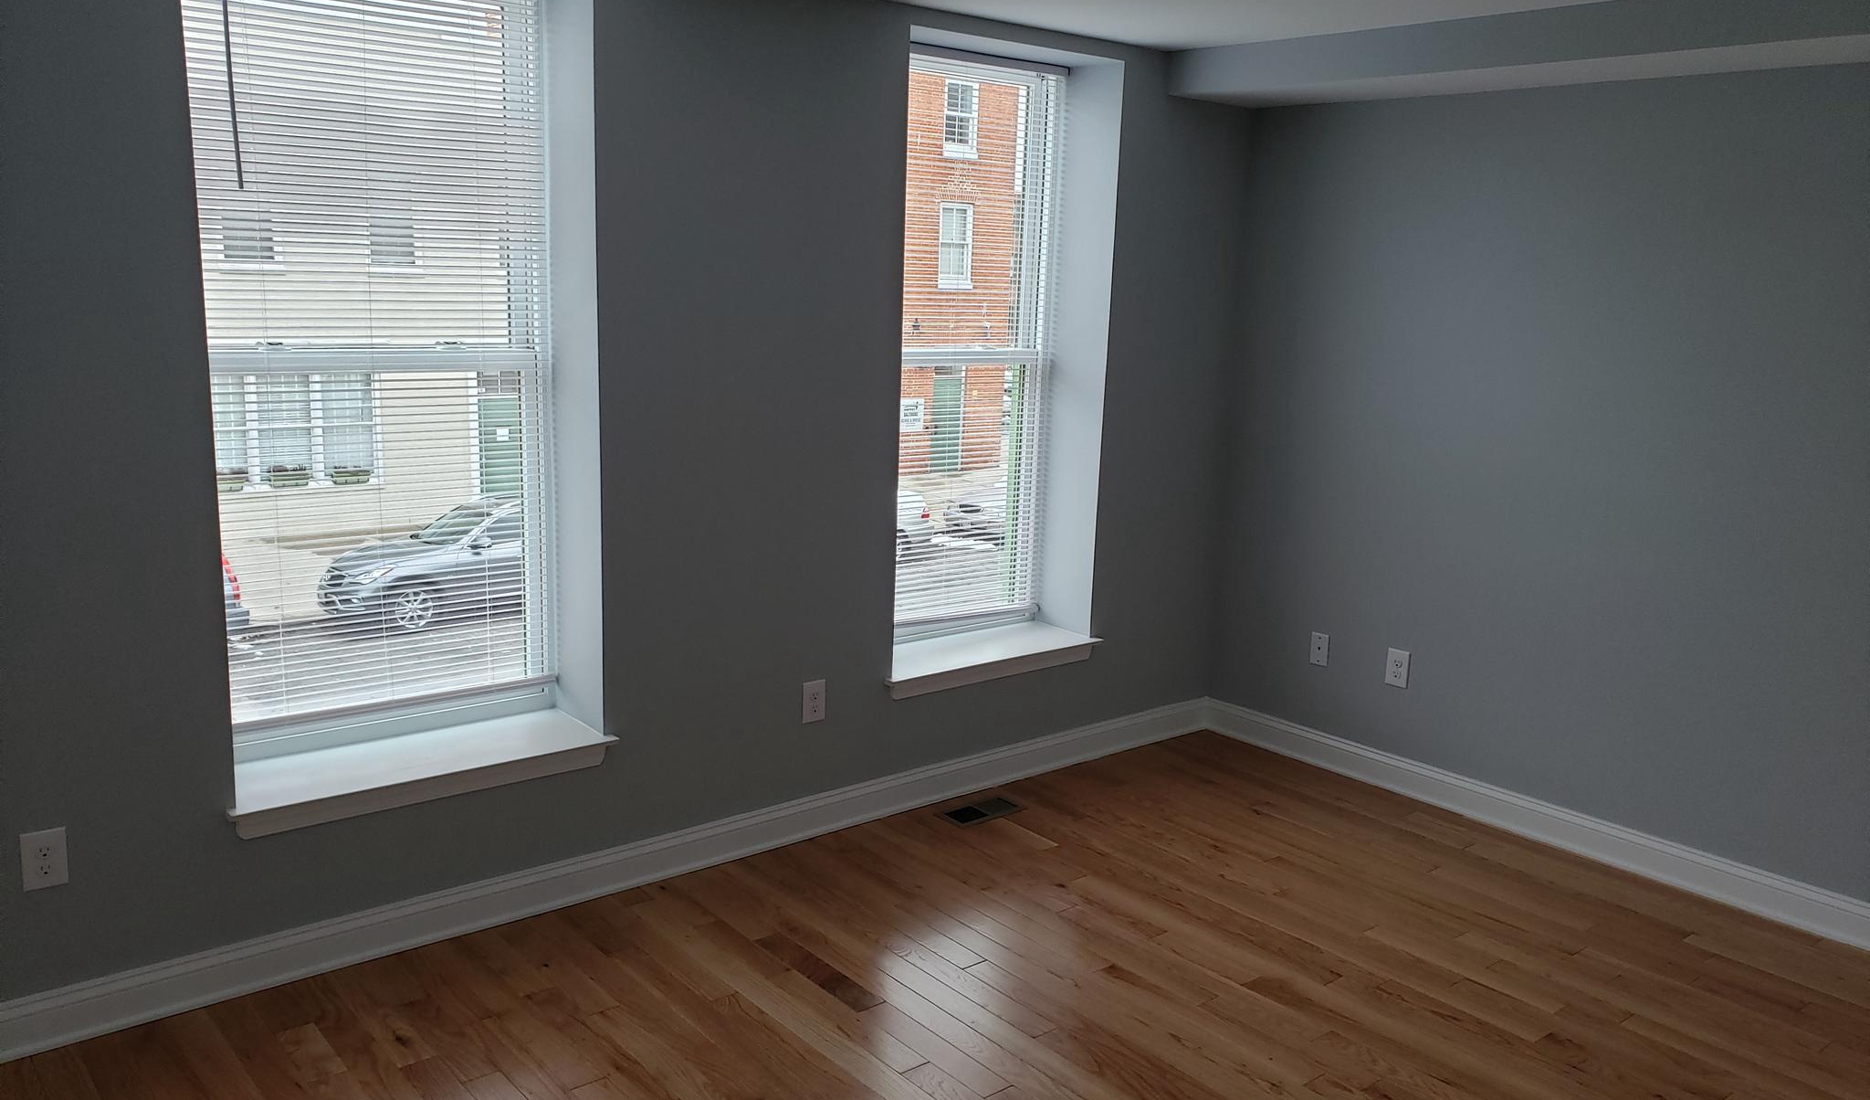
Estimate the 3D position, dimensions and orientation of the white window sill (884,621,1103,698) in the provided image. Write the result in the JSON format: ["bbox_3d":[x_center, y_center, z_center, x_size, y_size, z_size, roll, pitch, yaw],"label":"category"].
[{"bbox_3d":[0.119,0.367,4.720,0.945,0.067,0.336,-7,14,-39],"label":"white window sill"}]

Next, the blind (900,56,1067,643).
[{"bbox_3d":[0.071,-0.655,4.643,0.877,1.884,0.040,-7,14,-39],"label":"blind"}]

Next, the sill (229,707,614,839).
[{"bbox_3d":[-1.308,0.552,3.544,0.952,0.067,0.340,-7,14,-39],"label":"sill"}]

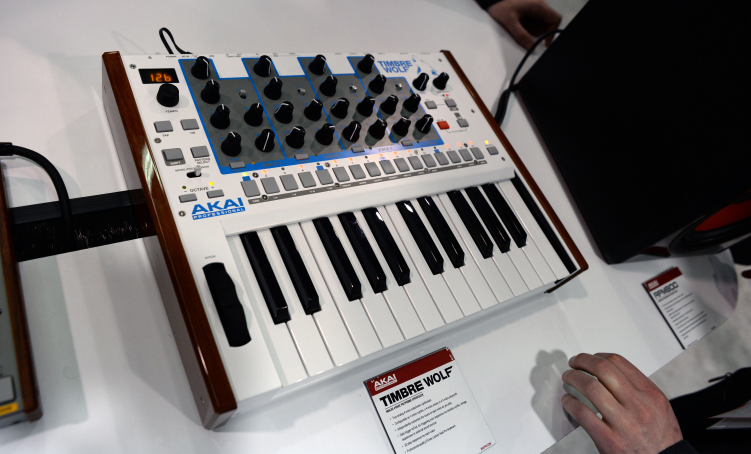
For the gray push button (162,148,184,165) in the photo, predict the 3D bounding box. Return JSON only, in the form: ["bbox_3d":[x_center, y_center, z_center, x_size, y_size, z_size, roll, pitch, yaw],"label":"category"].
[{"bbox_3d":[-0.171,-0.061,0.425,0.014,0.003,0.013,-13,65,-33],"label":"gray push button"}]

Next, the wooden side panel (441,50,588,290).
[{"bbox_3d":[0.156,-0.079,0.644,0.014,0.068,0.339,-13,65,-33],"label":"wooden side panel"}]

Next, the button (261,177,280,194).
[{"bbox_3d":[-0.097,-0.038,0.462,0.013,0.003,0.017,-13,66,-32],"label":"button"}]

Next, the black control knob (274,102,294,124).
[{"bbox_3d":[-0.092,-0.117,0.508,0.018,0.016,0.018,-13,66,-32],"label":"black control knob"}]

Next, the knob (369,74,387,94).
[{"bbox_3d":[0.003,-0.165,0.574,0.018,0.016,0.018,-5,62,-29],"label":"knob"}]

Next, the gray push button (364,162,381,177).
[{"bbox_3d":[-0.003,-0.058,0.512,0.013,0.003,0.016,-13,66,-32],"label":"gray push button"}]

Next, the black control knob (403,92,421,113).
[{"bbox_3d":[0.043,-0.142,0.568,0.018,0.016,0.018,-13,67,-32],"label":"black control knob"}]

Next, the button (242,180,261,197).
[{"bbox_3d":[-0.108,-0.032,0.433,0.013,0.003,0.016,-13,67,-32],"label":"button"}]

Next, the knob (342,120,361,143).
[{"bbox_3d":[-0.024,-0.102,0.531,0.018,0.016,0.018,-13,66,-32],"label":"knob"}]

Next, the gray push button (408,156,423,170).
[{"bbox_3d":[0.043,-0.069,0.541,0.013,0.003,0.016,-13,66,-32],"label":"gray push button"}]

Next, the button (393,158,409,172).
[{"bbox_3d":[0.027,-0.064,0.520,0.013,0.003,0.016,-13,67,-32],"label":"button"}]

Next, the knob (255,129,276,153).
[{"bbox_3d":[-0.105,-0.083,0.479,0.018,0.016,0.018,-13,66,-32],"label":"knob"}]

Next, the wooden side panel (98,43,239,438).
[{"bbox_3d":[-0.189,0.000,0.434,0.015,0.068,0.343,-13,66,-32],"label":"wooden side panel"}]

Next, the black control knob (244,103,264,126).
[{"bbox_3d":[-0.112,-0.106,0.468,0.018,0.016,0.018,-13,67,-32],"label":"black control knob"}]

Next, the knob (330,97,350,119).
[{"bbox_3d":[-0.035,-0.124,0.517,0.018,0.016,0.018,-13,67,-32],"label":"knob"}]

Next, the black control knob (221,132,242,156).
[{"bbox_3d":[-0.128,-0.076,0.451,0.018,0.017,0.018,13,55,-19],"label":"black control knob"}]

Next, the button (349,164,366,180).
[{"bbox_3d":[-0.018,-0.055,0.501,0.012,0.002,0.016,-13,66,-32],"label":"button"}]

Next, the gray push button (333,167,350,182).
[{"bbox_3d":[-0.033,-0.051,0.487,0.012,0.003,0.015,-13,65,-33],"label":"gray push button"}]

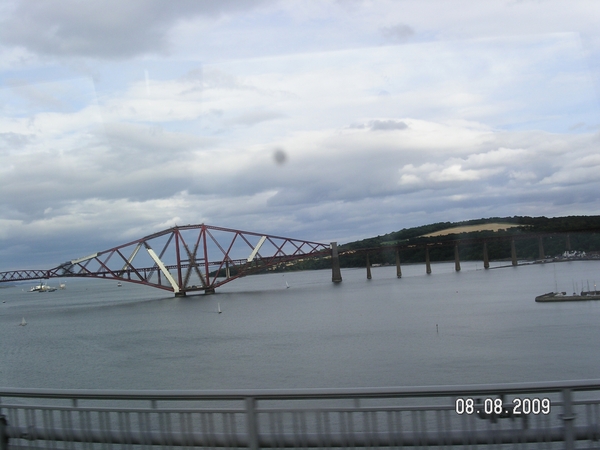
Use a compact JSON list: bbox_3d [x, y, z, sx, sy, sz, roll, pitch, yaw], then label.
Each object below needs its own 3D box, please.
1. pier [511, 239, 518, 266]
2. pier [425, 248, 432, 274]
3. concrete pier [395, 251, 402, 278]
[{"bbox_3d":[358.890,46.350,1160.000,7.800,44.500,12.500,-4,-3,-5],"label":"pier"},{"bbox_3d":[212.570,60.330,1146.000,7.800,43.500,12.500,-4,-3,-5],"label":"pier"},{"bbox_3d":[162.620,64.790,1140.000,7.800,45.000,12.500,-4,-3,-5],"label":"concrete pier"}]

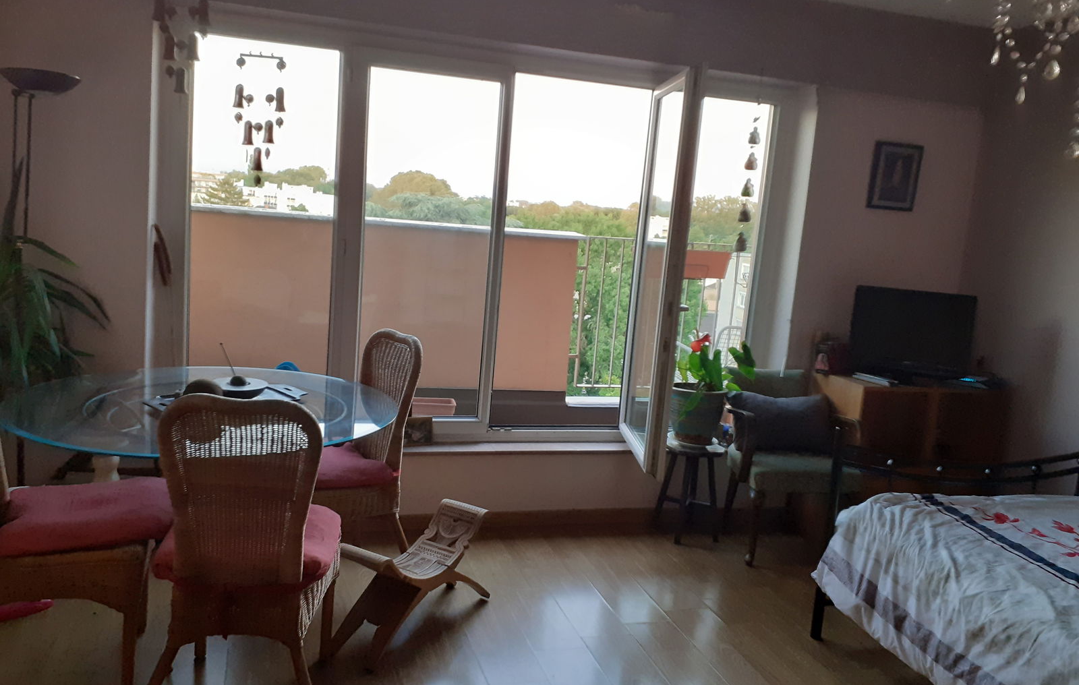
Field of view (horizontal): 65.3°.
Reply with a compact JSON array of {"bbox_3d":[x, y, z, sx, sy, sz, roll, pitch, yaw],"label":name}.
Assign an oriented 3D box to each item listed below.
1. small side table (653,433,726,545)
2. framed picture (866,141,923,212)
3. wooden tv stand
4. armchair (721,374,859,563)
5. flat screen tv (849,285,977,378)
[{"bbox_3d":[0.710,0.696,3.990,0.298,0.447,0.298,2,10,-17],"label":"small side table"},{"bbox_3d":[1.754,-0.821,4.152,0.291,0.328,0.022,2,10,-17],"label":"framed picture"},{"bbox_3d":[1.797,0.574,4.236,0.805,0.790,0.364,2,10,-17],"label":"wooden tv stand"},{"bbox_3d":[1.157,0.572,3.959,0.539,0.775,0.514,2,10,-14],"label":"armchair"},{"bbox_3d":[1.761,-0.024,4.005,0.559,0.450,0.179,4,9,-2],"label":"flat screen tv"}]

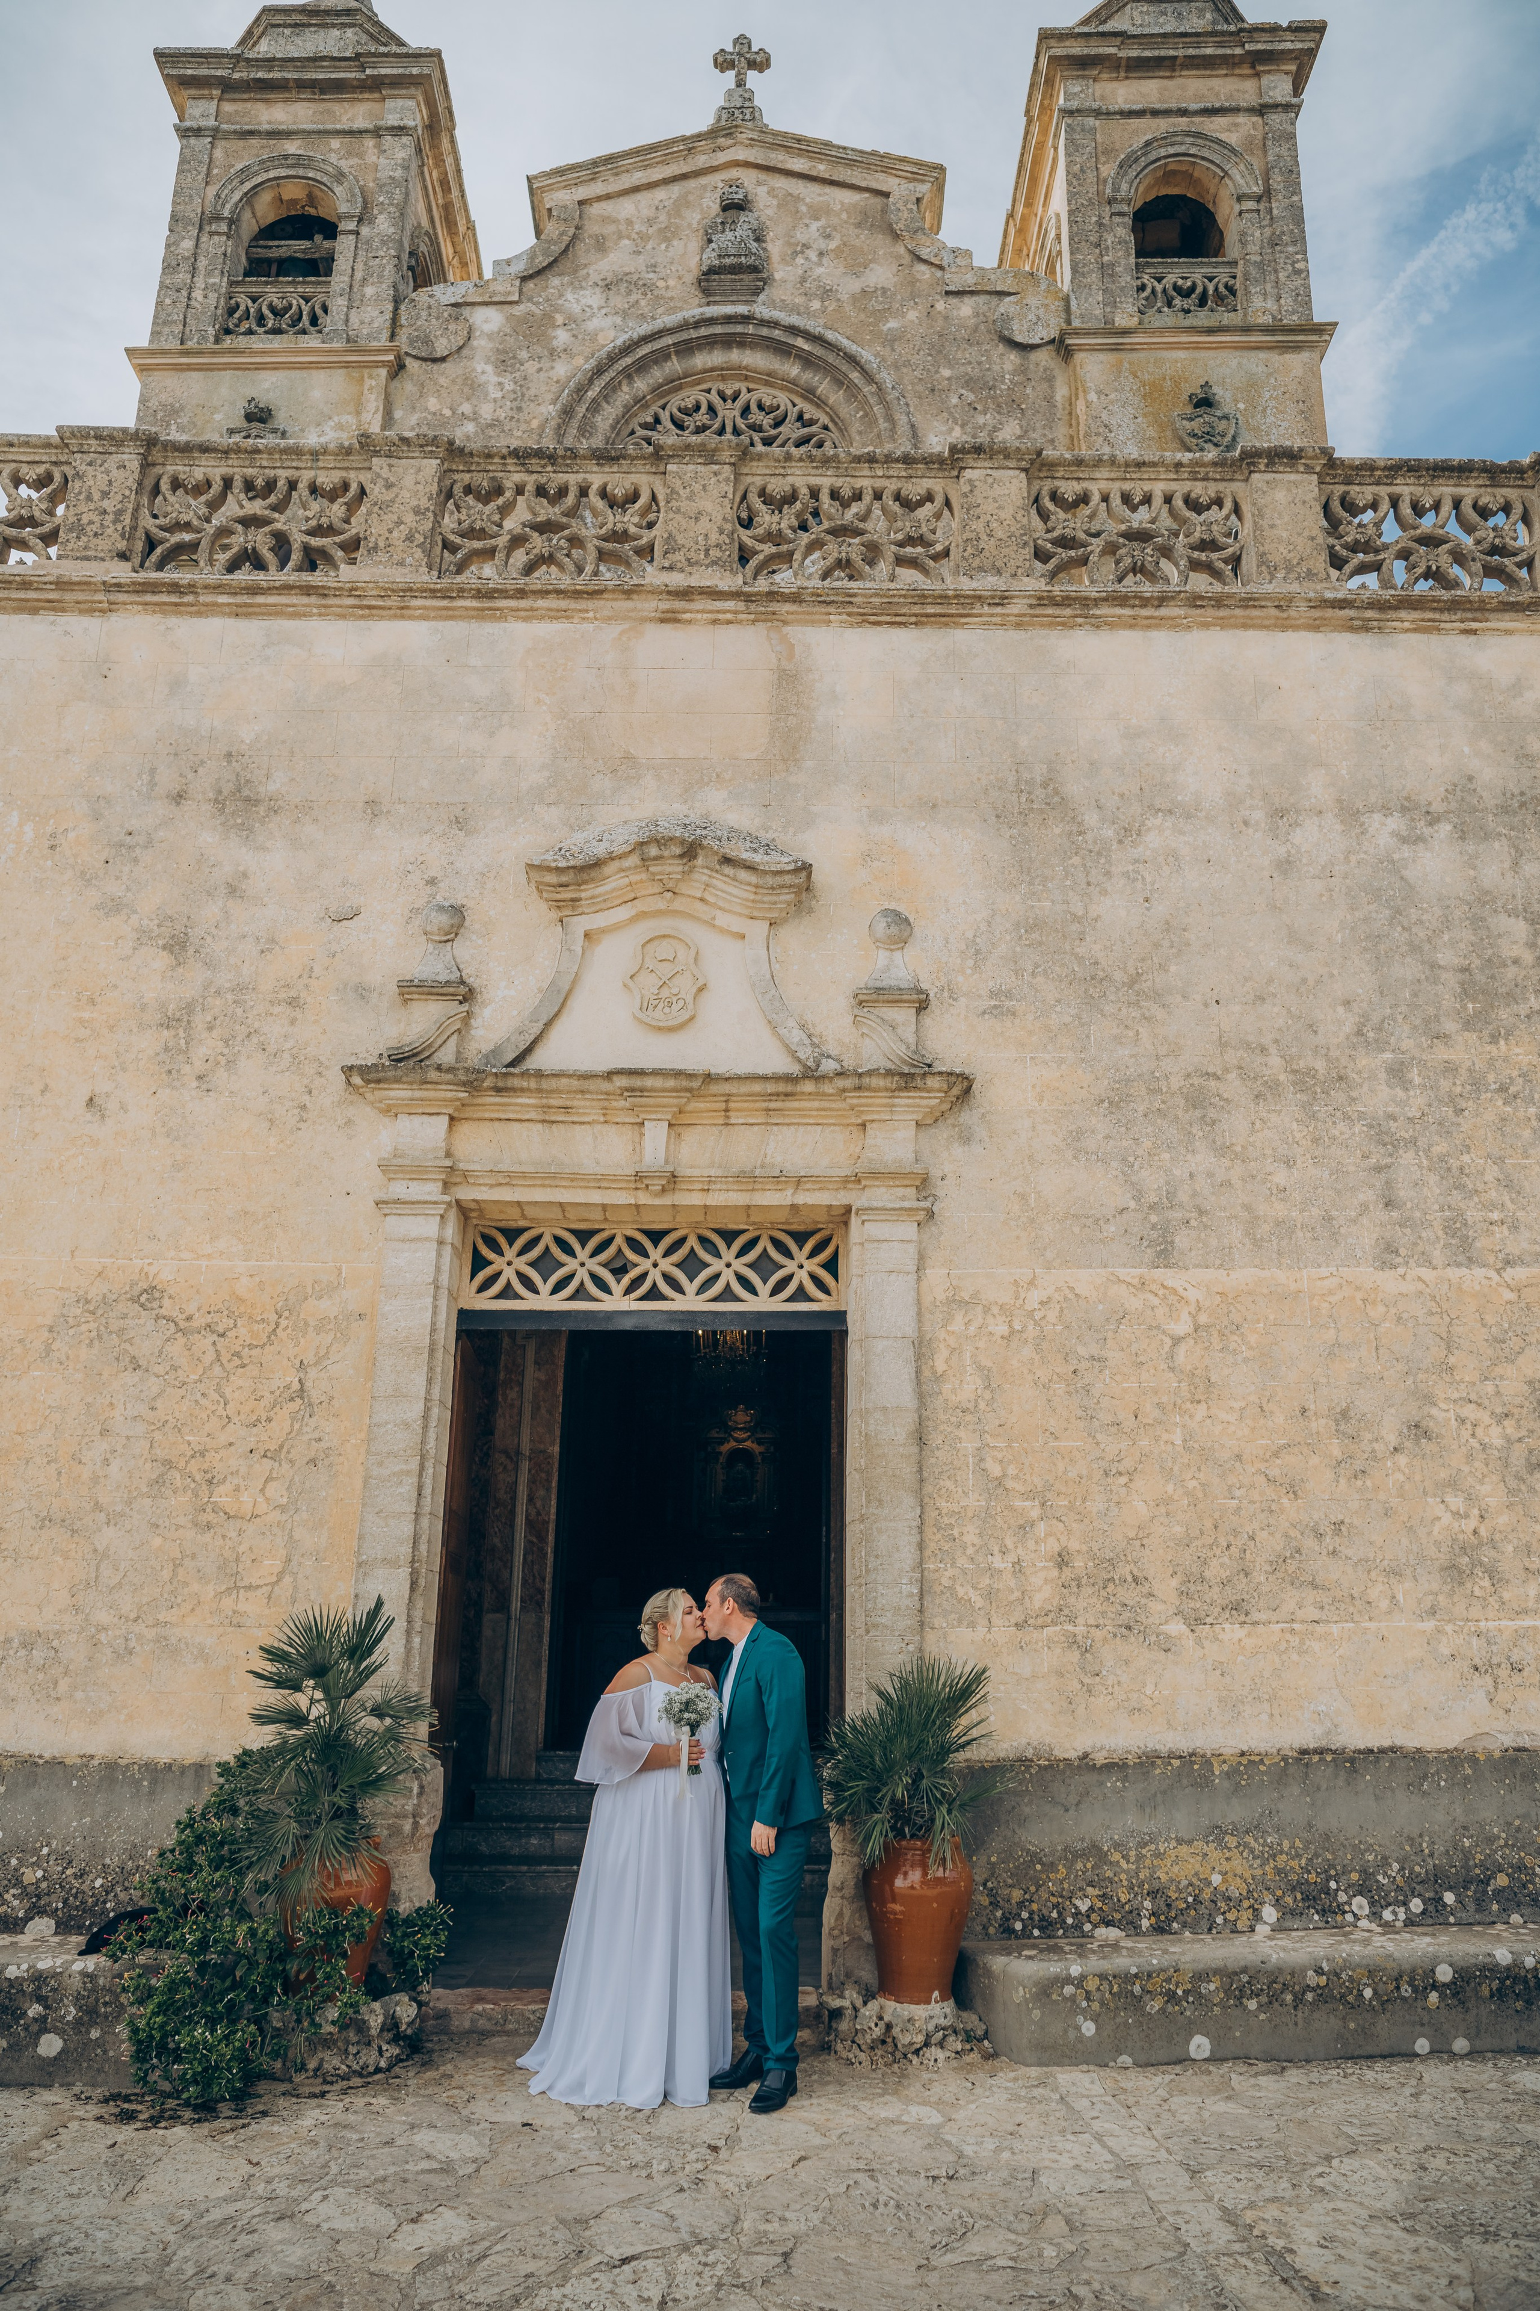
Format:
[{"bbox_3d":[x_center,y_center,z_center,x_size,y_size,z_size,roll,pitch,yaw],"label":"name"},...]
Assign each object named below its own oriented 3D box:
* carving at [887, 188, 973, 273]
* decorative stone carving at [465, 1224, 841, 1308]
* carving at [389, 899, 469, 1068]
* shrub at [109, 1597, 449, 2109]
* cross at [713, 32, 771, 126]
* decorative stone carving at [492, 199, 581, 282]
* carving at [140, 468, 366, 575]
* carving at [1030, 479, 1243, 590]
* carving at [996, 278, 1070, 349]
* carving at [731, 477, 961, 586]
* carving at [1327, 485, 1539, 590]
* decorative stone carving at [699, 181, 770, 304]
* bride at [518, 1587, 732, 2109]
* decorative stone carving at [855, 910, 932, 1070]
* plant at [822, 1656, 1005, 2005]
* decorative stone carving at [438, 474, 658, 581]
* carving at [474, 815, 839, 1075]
[{"bbox_3d":[1.305,-7.446,12.613,0.700,0.863,0.300,1,-16,2],"label":"carving"},{"bbox_3d":[-0.559,0.538,7.397,1.793,0.413,0.100,1,-16,1],"label":"decorative stone carving"},{"bbox_3d":[-1.582,-0.765,7.292,0.403,0.810,0.300,1,-16,1],"label":"carving"},{"bbox_3d":[-1.847,2.598,5.979,1.183,1.695,0.970,1,-16,0],"label":"shrub"},{"bbox_3d":[-0.233,-8.927,12.796,0.480,1.025,0.270,1,-16,1],"label":"cross"},{"bbox_3d":[-1.872,-7.312,12.326,0.711,0.809,0.300,1,-16,1],"label":"decorative stone carving"},{"bbox_3d":[-2.729,-3.331,8.123,1.189,0.691,0.200,1,-16,0],"label":"carving"},{"bbox_3d":[1.944,-3.260,8.124,1.106,0.702,0.200,1,-16,0],"label":"carving"},{"bbox_3d":[2.084,-6.609,12.301,0.596,0.668,0.300,1,-16,2],"label":"carving"},{"bbox_3d":[0.400,-3.272,8.121,1.143,0.690,0.200,1,-16,0],"label":"carving"},{"bbox_3d":[3.456,-3.207,8.151,1.101,0.668,0.180,1,-16,1],"label":"carving"},{"bbox_3d":[-0.282,-7.189,12.061,0.537,1.139,0.350,1,-16,1],"label":"decorative stone carving"},{"bbox_3d":[-0.523,2.446,5.602,0.660,1.660,0.720,-14,-22,43],"label":"bride"},{"bbox_3d":[0.566,-0.768,7.152,0.344,0.798,0.320,1,-16,0],"label":"decorative stone carving"},{"bbox_3d":[0.553,2.594,5.968,0.690,1.242,0.660,1,-16,0],"label":"plant"},{"bbox_3d":[-1.167,-3.298,8.223,1.156,0.663,0.180,1,-16,1],"label":"decorative stone carving"},{"bbox_3d":[-0.517,-0.976,7.206,1.669,1.345,0.320,1,-16,0],"label":"carving"}]

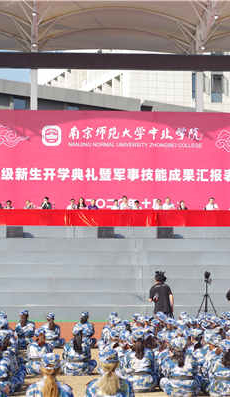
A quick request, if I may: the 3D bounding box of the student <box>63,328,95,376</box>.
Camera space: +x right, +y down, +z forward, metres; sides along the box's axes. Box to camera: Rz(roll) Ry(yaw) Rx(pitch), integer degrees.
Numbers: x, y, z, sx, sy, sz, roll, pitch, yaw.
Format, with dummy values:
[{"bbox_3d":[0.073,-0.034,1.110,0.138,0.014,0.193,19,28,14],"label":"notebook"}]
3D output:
[{"bbox_3d":[-0.670,2.783,22.900,0.600,0.870,0.650,0,-3,-5],"label":"student"}]

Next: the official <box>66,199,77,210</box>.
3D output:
[{"bbox_3d":[-1.798,0.655,52.060,0.520,1.280,0.750,0,-4,-6],"label":"official"}]

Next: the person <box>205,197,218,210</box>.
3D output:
[{"bbox_3d":[4.051,0.594,52.059,0.520,1.300,0.750,0,-4,-6],"label":"person"}]

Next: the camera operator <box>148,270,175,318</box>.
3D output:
[{"bbox_3d":[1.102,2.579,29.546,0.570,1.720,0.420,-1,-4,10],"label":"camera operator"}]

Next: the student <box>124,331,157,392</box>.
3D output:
[{"bbox_3d":[0.352,2.236,17.223,0.520,0.850,0.650,0,-4,-3],"label":"student"}]

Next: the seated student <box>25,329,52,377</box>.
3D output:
[{"bbox_3d":[-1.386,2.781,22.900,0.600,0.870,0.650,0,-3,-5],"label":"seated student"}]

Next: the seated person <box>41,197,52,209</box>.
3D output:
[{"bbox_3d":[-2.830,0.587,51.459,0.520,1.300,0.750,0,-4,-6],"label":"seated person"}]

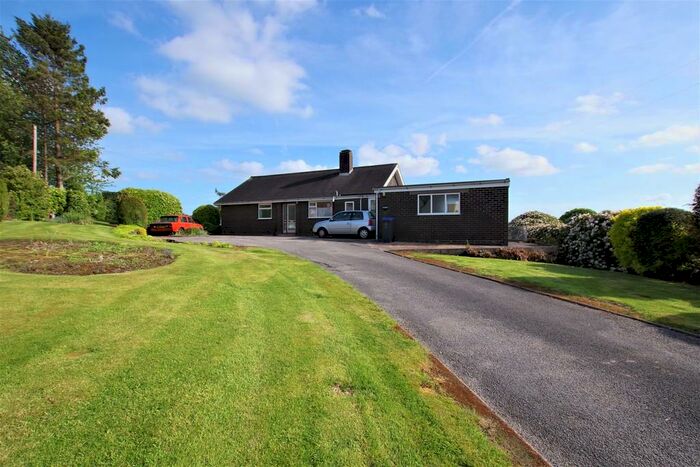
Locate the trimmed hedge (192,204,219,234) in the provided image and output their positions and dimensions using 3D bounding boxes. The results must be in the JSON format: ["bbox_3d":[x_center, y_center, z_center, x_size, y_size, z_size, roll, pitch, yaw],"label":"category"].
[{"bbox_3d":[-11.543,-1.140,23.800,2.300,2.380,2.200,0,1,-23],"label":"trimmed hedge"}]

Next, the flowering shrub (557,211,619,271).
[{"bbox_3d":[7.200,0.160,8.850,1.650,1.580,1.500,1,1,41],"label":"flowering shrub"}]

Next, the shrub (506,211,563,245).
[{"bbox_3d":[9.510,-0.331,15.000,2.500,1.650,2.000,0,1,27],"label":"shrub"}]

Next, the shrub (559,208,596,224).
[{"bbox_3d":[10.396,-0.228,13.300,1.500,1.750,1.650,0,0,-16],"label":"shrub"}]

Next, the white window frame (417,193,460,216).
[{"bbox_3d":[3.793,-1.270,12.535,1.820,0.950,0.100,0,0,22],"label":"white window frame"}]

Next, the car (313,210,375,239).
[{"bbox_3d":[-0.245,-0.497,16.100,3.530,1.460,1.640,0,1,16],"label":"car"}]

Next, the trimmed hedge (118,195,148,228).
[{"bbox_3d":[-14.696,-1.493,19.800,1.600,2.250,1.600,1,-1,-34],"label":"trimmed hedge"}]

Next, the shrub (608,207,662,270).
[{"bbox_3d":[8.054,0.155,8.200,1.100,1.720,1.200,0,0,-16],"label":"shrub"}]

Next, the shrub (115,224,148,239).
[{"bbox_3d":[-11.175,-0.087,15.000,1.500,0.720,1.350,0,0,0],"label":"shrub"}]

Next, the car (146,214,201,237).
[{"bbox_3d":[-12.150,-0.579,20.600,1.660,1.380,4.200,0,1,-1],"label":"car"}]

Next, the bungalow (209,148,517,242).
[{"bbox_3d":[-0.824,-2.987,19.877,19.350,6.600,12.650,0,1,23],"label":"bungalow"}]

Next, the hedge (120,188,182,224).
[{"bbox_3d":[-15.175,-1.911,22.300,3.800,2.800,2.100,1,-1,-34],"label":"hedge"}]

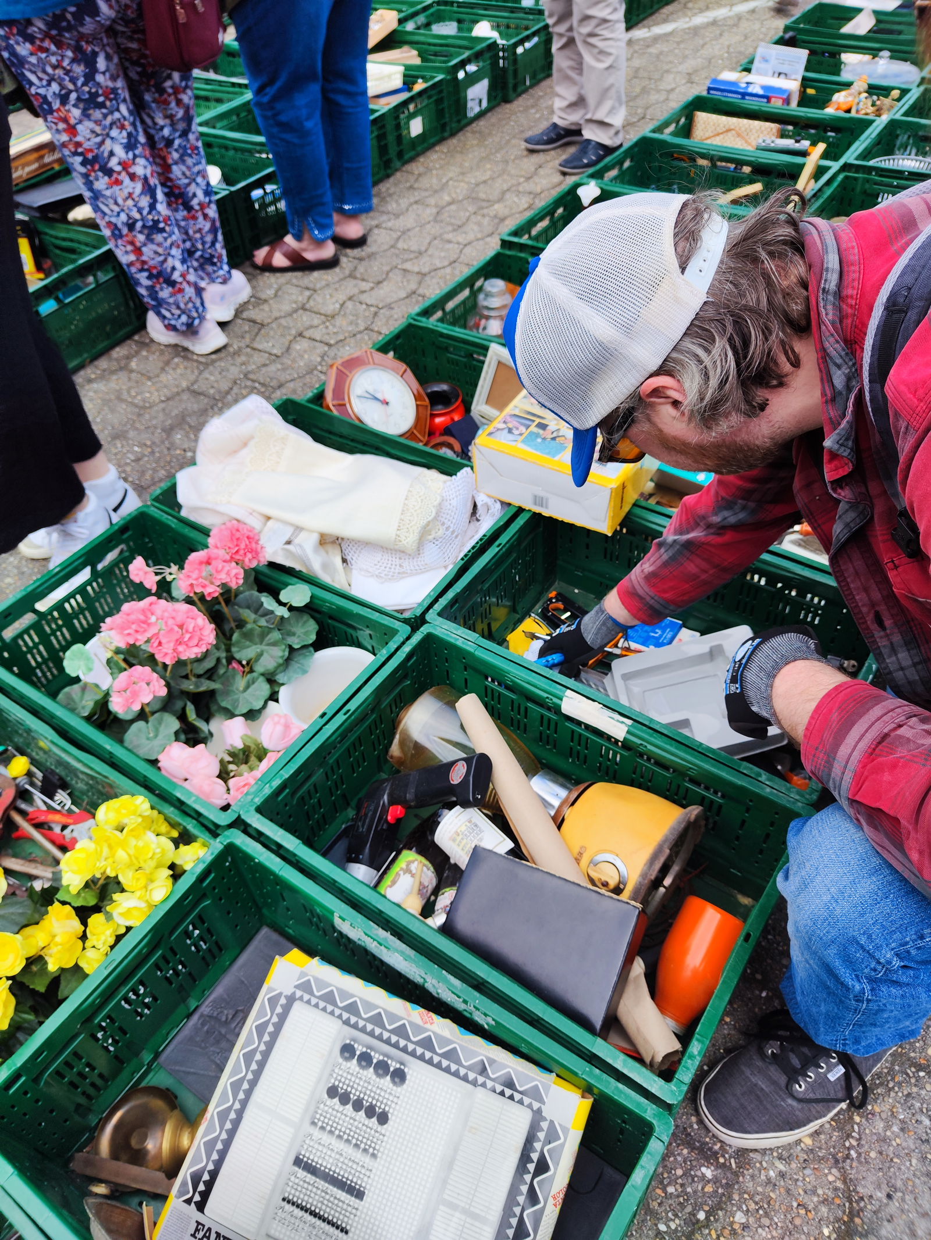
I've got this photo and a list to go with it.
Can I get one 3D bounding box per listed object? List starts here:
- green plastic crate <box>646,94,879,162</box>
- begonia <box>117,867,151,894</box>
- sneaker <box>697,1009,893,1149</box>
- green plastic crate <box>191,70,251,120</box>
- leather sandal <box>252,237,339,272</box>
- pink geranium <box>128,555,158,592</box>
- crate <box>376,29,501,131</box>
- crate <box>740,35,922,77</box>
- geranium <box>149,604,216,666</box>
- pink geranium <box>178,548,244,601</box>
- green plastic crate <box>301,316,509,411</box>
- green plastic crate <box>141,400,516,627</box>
[{"bbox_3d":[0.933,-1.463,2.769,0.600,0.230,0.400,24,53,24],"label":"green plastic crate"},{"bbox_3d":[-0.407,0.318,1.055,0.044,0.034,0.042,-5,47,0],"label":"begonia"},{"bbox_3d":[0.421,0.517,1.028,0.295,0.106,0.108,-28,51,-20],"label":"sneaker"},{"bbox_3d":[-1.147,-1.971,3.424,0.600,0.228,0.400,22,52,23],"label":"green plastic crate"},{"bbox_3d":[-0.530,-1.151,2.684,0.270,0.072,0.100,2,47,6],"label":"leather sandal"},{"bbox_3d":[-0.519,-0.074,1.386,0.045,0.048,0.043,-2,47,2],"label":"pink geranium"},{"bbox_3d":[-0.205,-2.305,3.662,0.600,0.240,0.400,23,52,23],"label":"crate"},{"bbox_3d":[1.373,-1.952,3.206,0.600,0.235,0.400,24,53,25],"label":"crate"},{"bbox_3d":[-0.410,0.020,1.244,0.090,0.068,0.090,-5,47,0],"label":"geranium"},{"bbox_3d":[-0.404,-0.073,1.367,0.102,0.066,0.088,-2,47,2],"label":"pink geranium"},{"bbox_3d":[0.032,-0.388,1.828,0.600,0.230,0.400,22,52,23],"label":"green plastic crate"},{"bbox_3d":[-0.212,-0.156,1.628,0.600,0.230,0.400,23,53,24],"label":"green plastic crate"}]

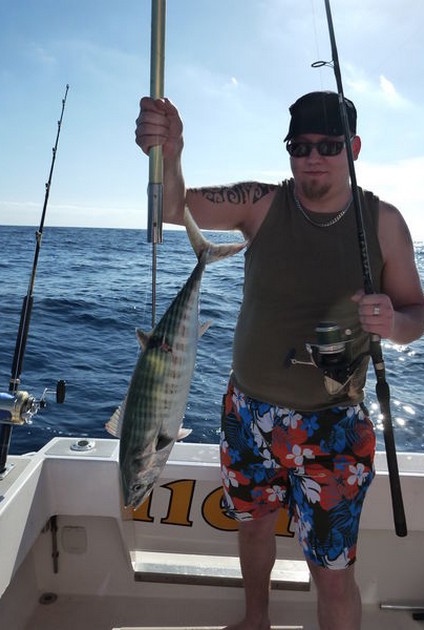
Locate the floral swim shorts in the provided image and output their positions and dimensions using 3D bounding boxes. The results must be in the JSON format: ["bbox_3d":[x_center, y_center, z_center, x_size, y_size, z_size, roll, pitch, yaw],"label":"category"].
[{"bbox_3d":[0.254,0.446,1.498,0.420,0.500,0.340,4,9,14],"label":"floral swim shorts"}]

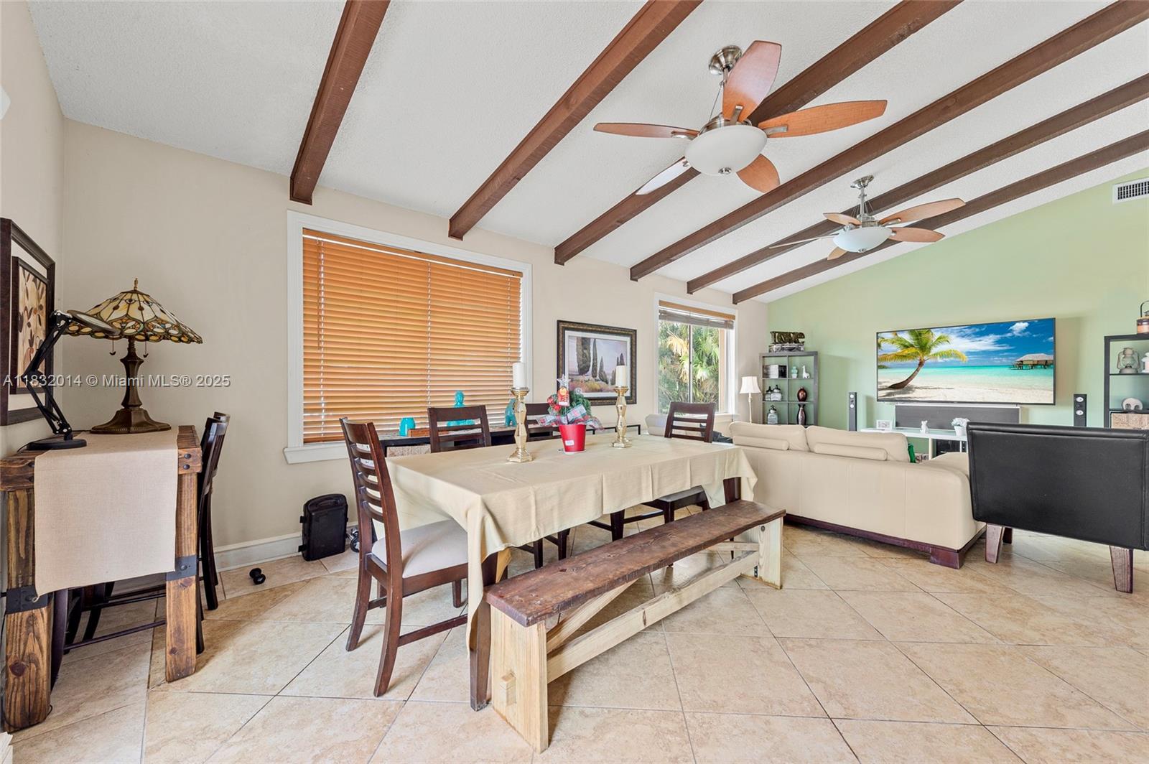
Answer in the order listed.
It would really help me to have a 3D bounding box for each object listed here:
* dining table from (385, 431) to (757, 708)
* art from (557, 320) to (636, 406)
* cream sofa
[{"bbox_3d":[0.036,0.786,2.583,1.860,0.755,1.060,0,-1,-42],"label":"dining table"},{"bbox_3d":[0.279,-0.184,4.951,1.215,0.888,0.040,1,-1,-41],"label":"art"},{"bbox_3d":[2.154,0.766,3.776,0.960,0.820,1.830,0,-1,-42],"label":"cream sofa"}]

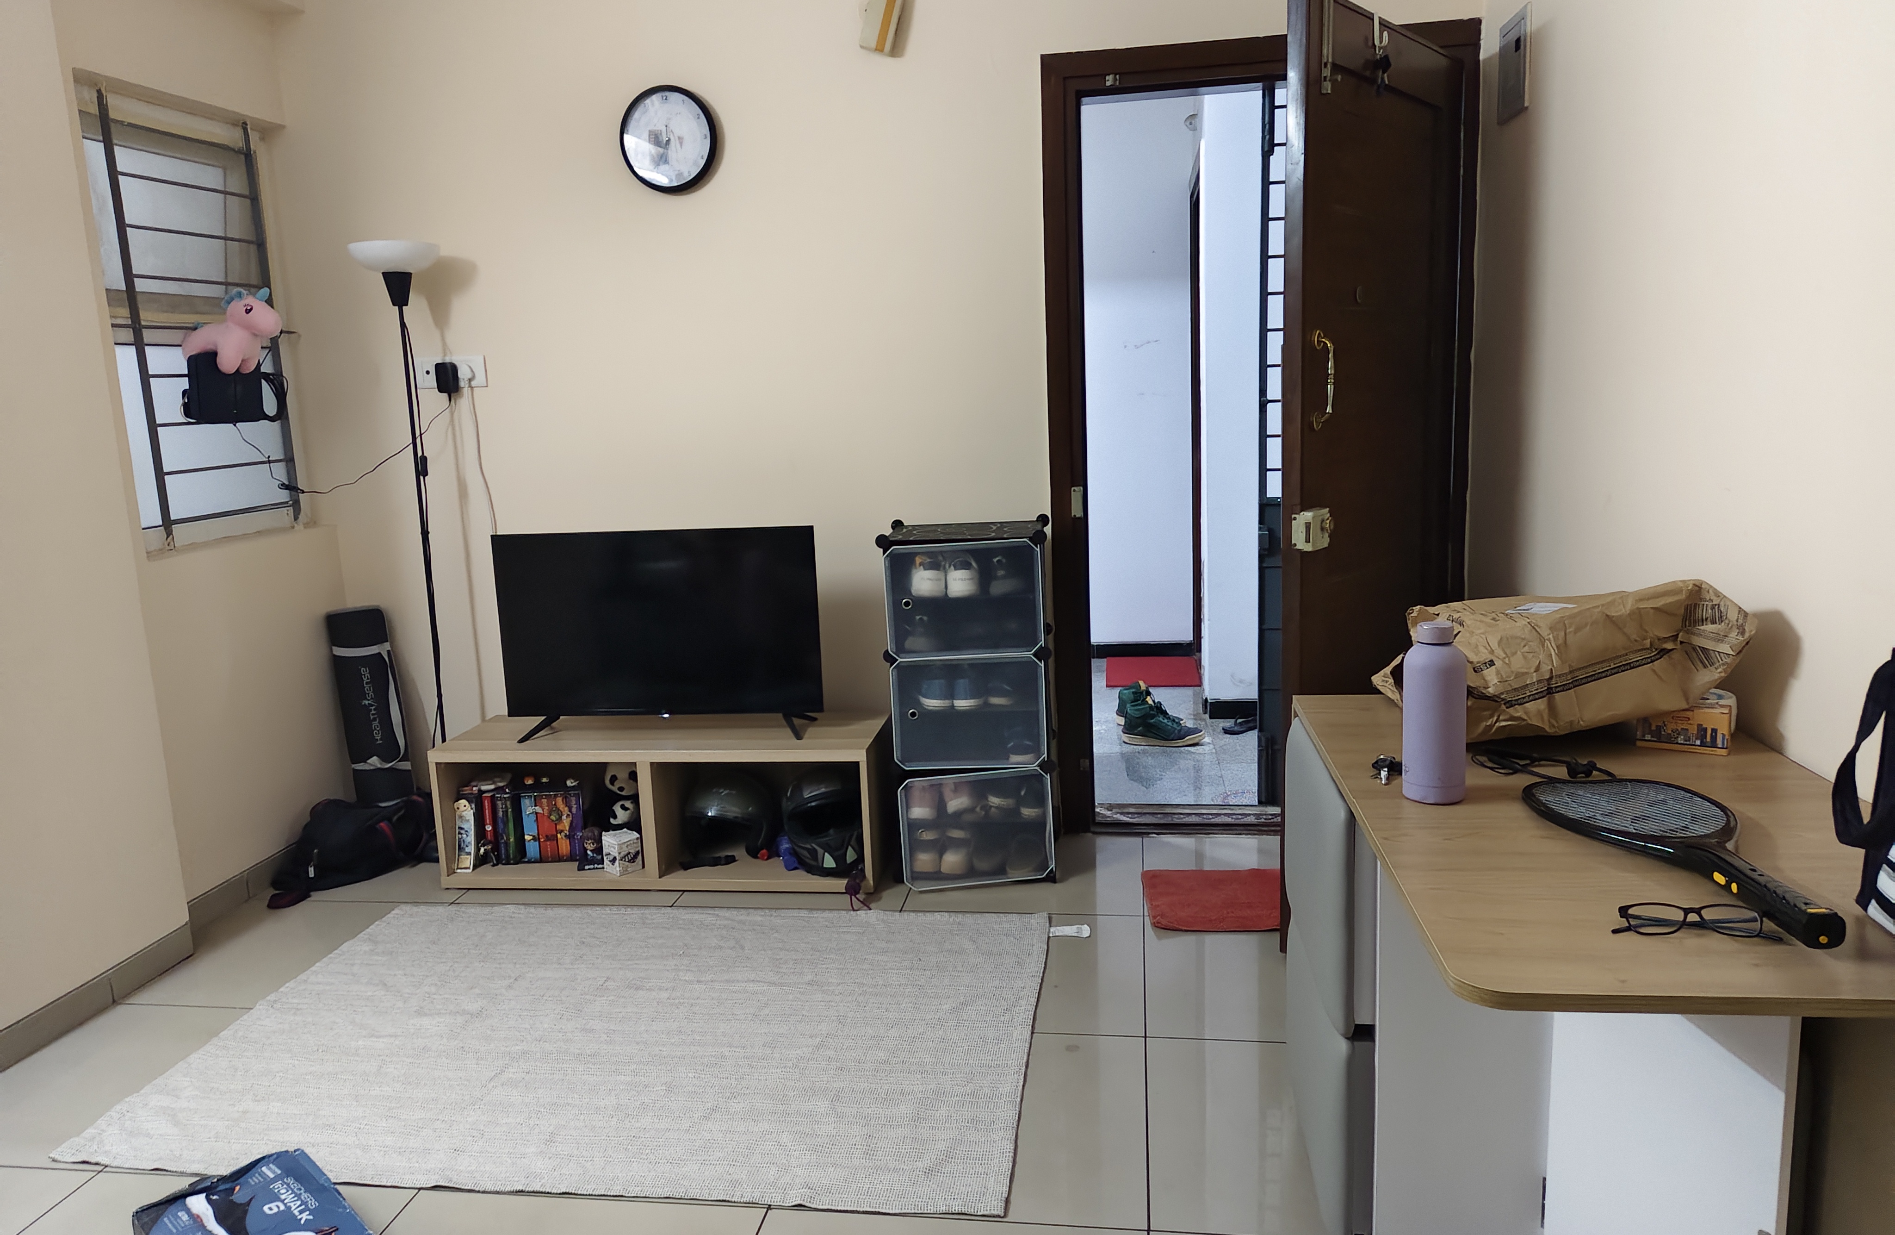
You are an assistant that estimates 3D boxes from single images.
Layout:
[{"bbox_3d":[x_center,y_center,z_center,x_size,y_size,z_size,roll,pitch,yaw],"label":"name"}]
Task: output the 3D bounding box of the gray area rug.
[{"bbox_3d":[-0.685,0.850,2.796,1.745,0.012,1.195,-1,10,8],"label":"gray area rug"}]

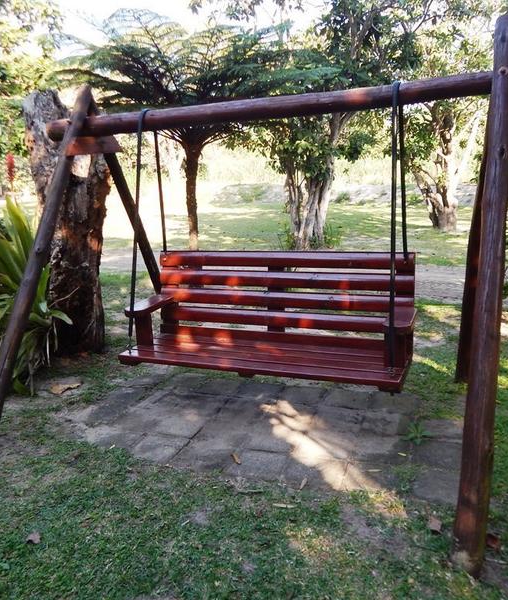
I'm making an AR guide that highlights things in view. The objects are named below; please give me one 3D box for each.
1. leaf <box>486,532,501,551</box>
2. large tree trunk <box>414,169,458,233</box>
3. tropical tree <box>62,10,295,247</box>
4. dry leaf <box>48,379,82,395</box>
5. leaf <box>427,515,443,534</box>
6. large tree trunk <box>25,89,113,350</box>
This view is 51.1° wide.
[{"bbox_3d":[0.929,0.953,2.079,0.075,0.030,0.090,5,14,26],"label":"leaf"},{"bbox_3d":[4.875,-2.658,14.238,1.015,1.653,0.800,3,13,18],"label":"large tree trunk"},{"bbox_3d":[-1.401,-3.202,10.741,4.150,4.383,4.150,-3,13,-7],"label":"tropical tree"},{"bbox_3d":[-1.331,0.609,3.732,0.240,0.050,0.180,-6,14,-20],"label":"dry leaf"},{"bbox_3d":[0.743,0.932,2.186,0.070,0.030,0.090,4,14,20],"label":"leaf"},{"bbox_3d":[-1.584,-0.641,4.563,0.580,2.129,0.550,-5,13,-18],"label":"large tree trunk"}]

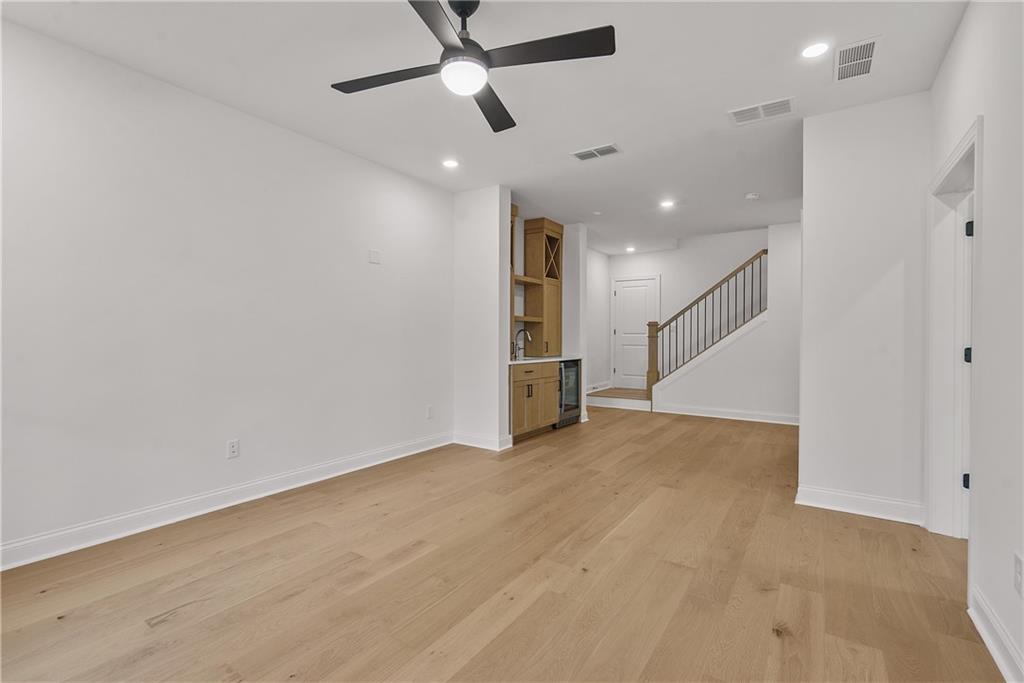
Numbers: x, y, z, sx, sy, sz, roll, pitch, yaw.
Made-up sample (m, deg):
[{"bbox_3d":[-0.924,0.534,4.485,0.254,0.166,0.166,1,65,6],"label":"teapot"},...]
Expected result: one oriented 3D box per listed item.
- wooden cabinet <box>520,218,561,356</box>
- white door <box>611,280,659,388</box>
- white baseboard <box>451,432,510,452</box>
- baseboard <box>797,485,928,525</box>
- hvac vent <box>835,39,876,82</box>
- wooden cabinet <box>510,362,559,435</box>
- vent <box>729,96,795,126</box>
[{"bbox_3d":[0.433,-0.705,6.222,0.315,1.812,0.485,1,1,35],"label":"wooden cabinet"},{"bbox_3d":[2.277,-0.134,8.441,0.840,2.070,0.050,1,1,35],"label":"white door"},{"bbox_3d":[-0.337,1.053,4.922,0.633,0.142,0.190,1,1,35],"label":"white baseboard"},{"bbox_3d":[2.304,1.092,3.064,0.673,0.142,0.025,1,1,35],"label":"baseboard"},{"bbox_3d":[1.914,-1.545,2.539,0.190,0.021,0.380,1,1,35],"label":"hvac vent"},{"bbox_3d":[0.057,0.637,5.449,0.610,0.790,1.015,1,1,35],"label":"wooden cabinet"},{"bbox_3d":[1.711,-1.555,3.107,0.395,0.021,0.228,1,1,35],"label":"vent"}]

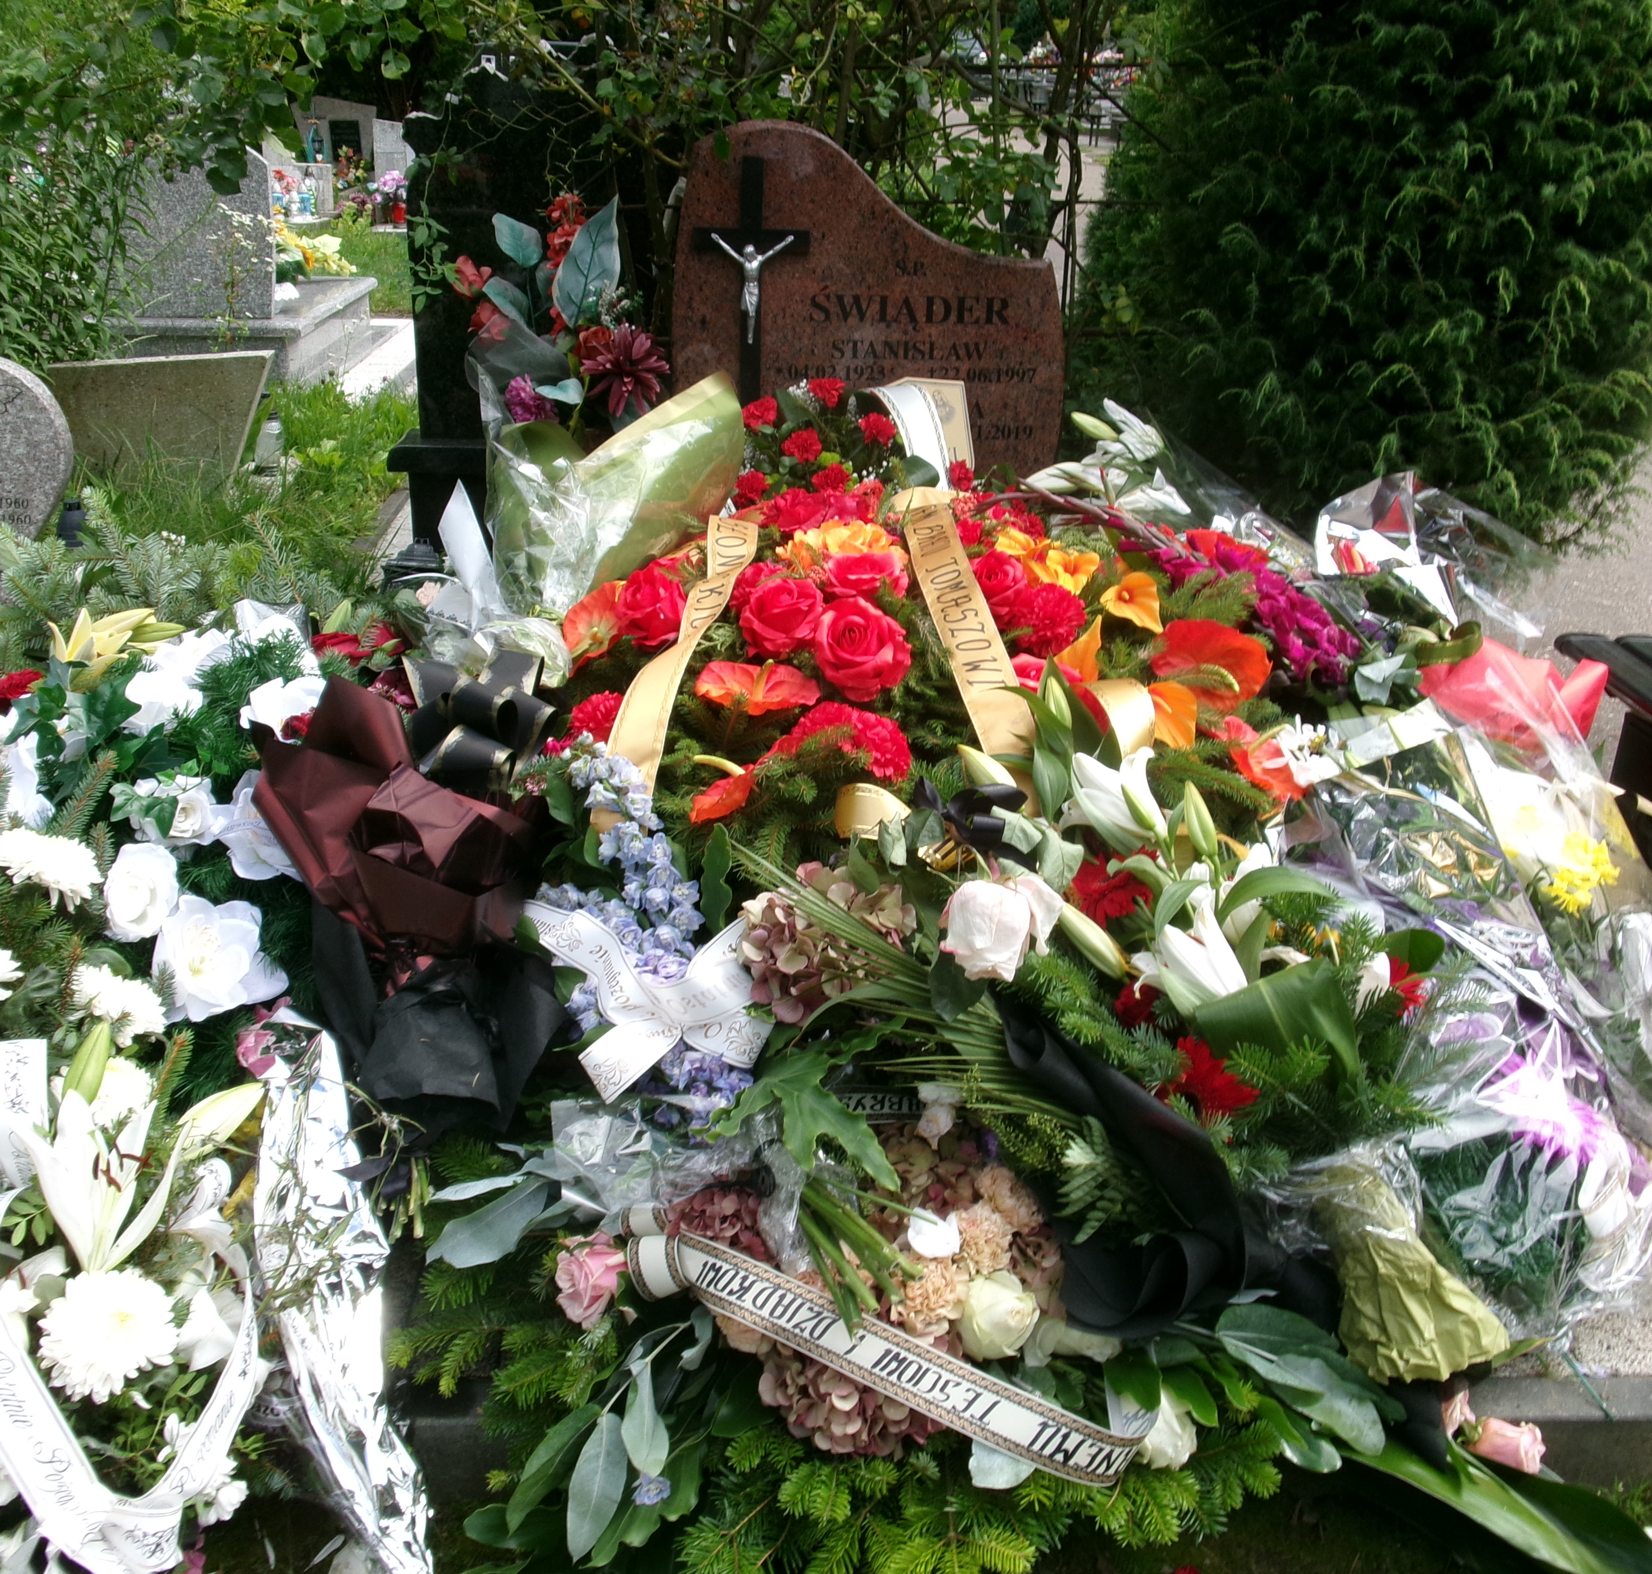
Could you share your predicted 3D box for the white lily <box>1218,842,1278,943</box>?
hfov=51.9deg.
[{"bbox_3d":[0.455,0.112,1.830,0.075,0.100,0.085,-3,-8,-10],"label":"white lily"}]

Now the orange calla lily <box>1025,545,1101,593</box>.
[{"bbox_3d":[0.319,-0.293,2.270,0.095,0.065,0.070,-3,-3,-10],"label":"orange calla lily"}]

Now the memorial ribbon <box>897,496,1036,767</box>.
[{"bbox_3d":[0.177,-0.223,2.185,0.066,0.060,0.607,-3,39,-5],"label":"memorial ribbon"}]

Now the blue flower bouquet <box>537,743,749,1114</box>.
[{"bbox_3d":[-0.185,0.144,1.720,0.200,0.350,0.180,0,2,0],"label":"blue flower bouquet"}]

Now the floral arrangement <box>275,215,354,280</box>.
[{"bbox_3d":[-2.285,-2.380,7.500,0.400,0.320,0.330,2,23,0],"label":"floral arrangement"}]

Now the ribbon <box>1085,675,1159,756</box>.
[{"bbox_3d":[0.351,-0.080,2.000,0.075,0.085,0.075,-9,-6,-23],"label":"ribbon"}]

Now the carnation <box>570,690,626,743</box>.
[{"bbox_3d":[-0.272,-0.081,2.030,0.080,0.065,0.080,6,62,14],"label":"carnation"}]

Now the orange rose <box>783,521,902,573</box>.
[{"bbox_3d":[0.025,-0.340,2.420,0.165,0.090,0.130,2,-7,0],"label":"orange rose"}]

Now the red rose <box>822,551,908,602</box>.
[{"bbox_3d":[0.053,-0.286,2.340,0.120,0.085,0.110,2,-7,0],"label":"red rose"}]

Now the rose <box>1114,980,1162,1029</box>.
[{"bbox_3d":[0.304,0.212,1.660,0.050,0.050,0.045,2,-1,5],"label":"rose"}]

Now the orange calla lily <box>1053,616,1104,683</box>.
[{"bbox_3d":[0.309,-0.167,2.100,0.065,0.080,0.065,-5,-8,-14],"label":"orange calla lily"}]

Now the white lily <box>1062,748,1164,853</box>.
[{"bbox_3d":[0.305,0.015,1.800,0.090,0.100,0.095,-1,19,-42],"label":"white lily"}]

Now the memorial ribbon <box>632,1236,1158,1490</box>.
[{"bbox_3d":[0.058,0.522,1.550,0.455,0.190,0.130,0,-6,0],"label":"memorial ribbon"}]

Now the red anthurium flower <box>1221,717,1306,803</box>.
[{"bbox_3d":[0.440,-0.028,1.710,0.110,0.055,0.095,44,38,6],"label":"red anthurium flower"}]

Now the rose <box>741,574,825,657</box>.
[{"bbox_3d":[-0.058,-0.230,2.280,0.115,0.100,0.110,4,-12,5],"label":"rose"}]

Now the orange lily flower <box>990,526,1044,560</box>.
[{"bbox_3d":[0.250,-0.313,2.200,0.075,0.060,0.060,6,0,14],"label":"orange lily flower"}]

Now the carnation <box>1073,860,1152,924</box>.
[{"bbox_3d":[0.312,0.114,1.850,0.085,0.060,0.085,1,62,0],"label":"carnation"}]

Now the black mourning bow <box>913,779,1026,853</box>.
[{"bbox_3d":[0.154,0.033,1.820,0.120,0.075,0.070,0,2,0],"label":"black mourning bow"}]

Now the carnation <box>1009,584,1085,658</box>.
[{"bbox_3d":[0.279,-0.213,2.150,0.092,0.075,0.092,-3,62,-10],"label":"carnation"}]

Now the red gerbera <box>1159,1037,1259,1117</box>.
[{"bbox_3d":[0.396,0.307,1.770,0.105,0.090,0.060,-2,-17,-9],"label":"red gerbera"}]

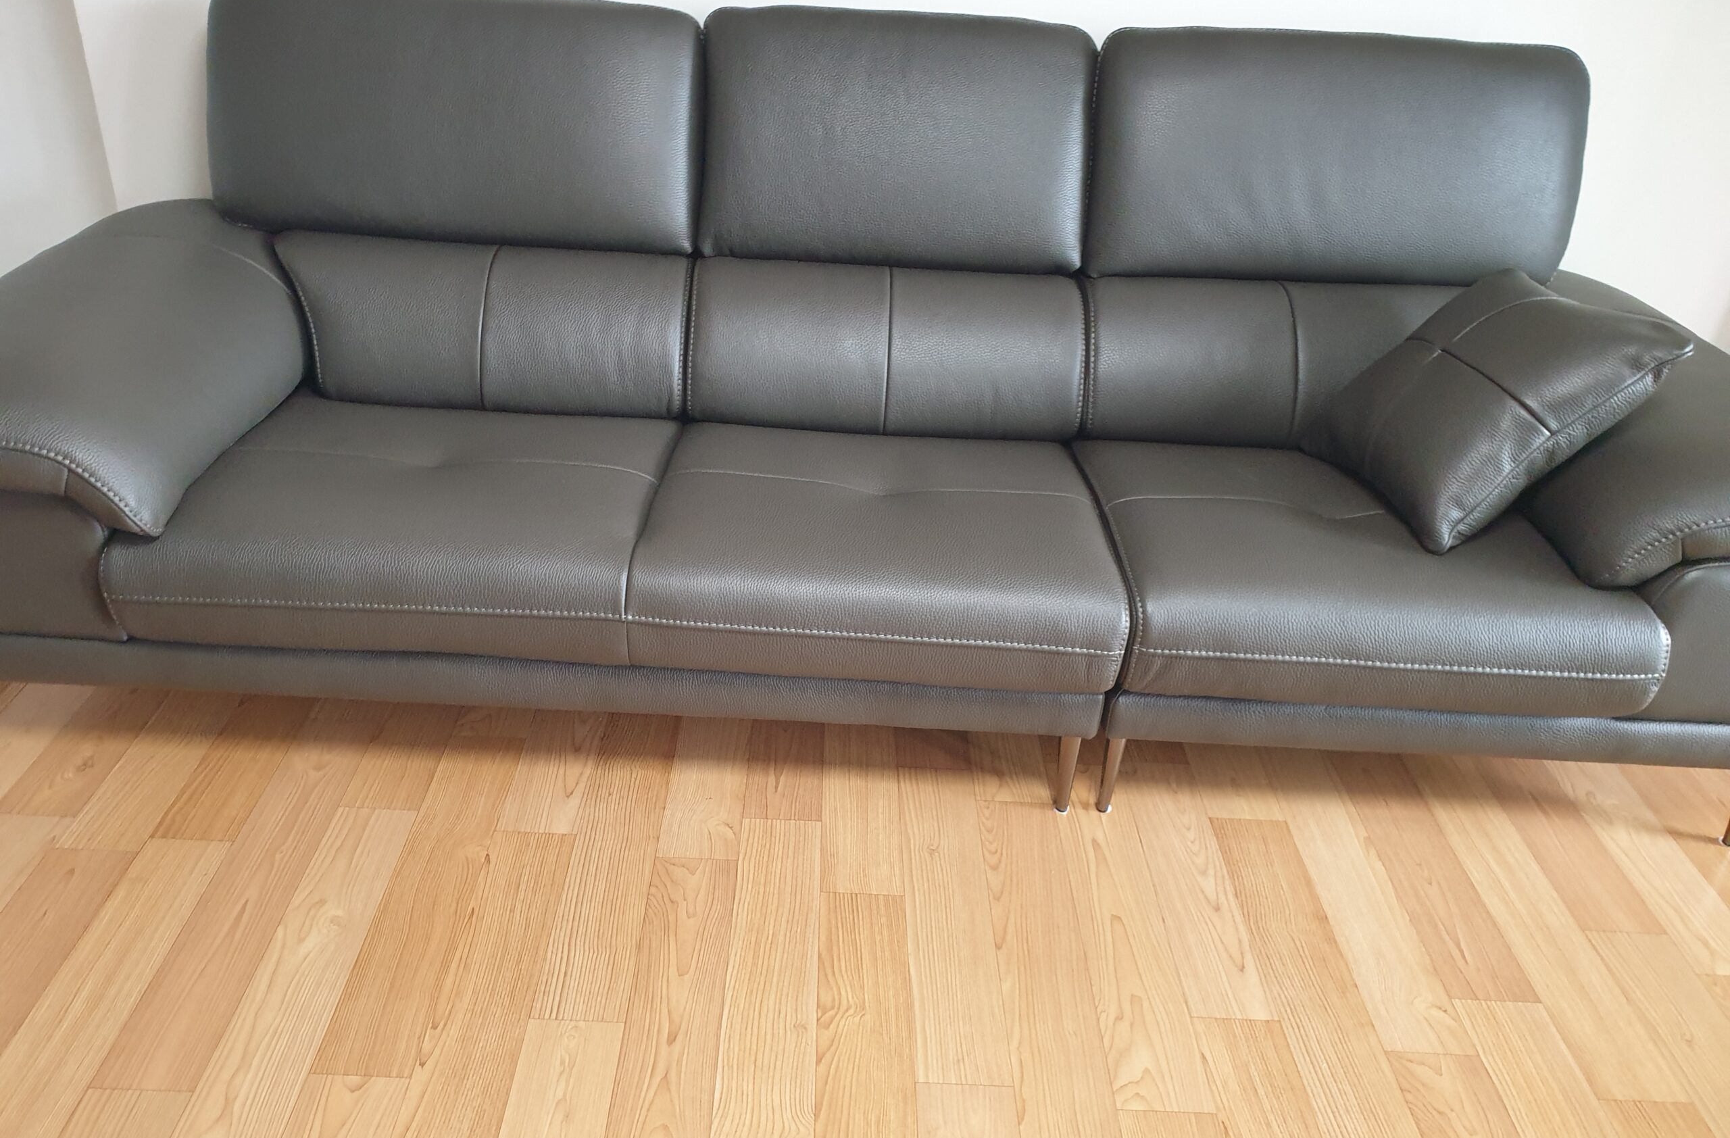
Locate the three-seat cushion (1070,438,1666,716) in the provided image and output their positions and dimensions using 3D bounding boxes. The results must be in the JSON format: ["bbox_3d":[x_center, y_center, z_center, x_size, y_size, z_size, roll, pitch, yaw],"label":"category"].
[{"bbox_3d":[0.694,-0.021,1.917,0.697,0.172,0.554,3,31,-1],"label":"three-seat cushion"}]

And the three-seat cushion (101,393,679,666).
[{"bbox_3d":[-0.634,-0.089,1.898,0.661,0.172,0.554,3,31,-1],"label":"three-seat cushion"}]

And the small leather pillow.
[{"bbox_3d":[0.899,-0.252,1.907,0.392,0.137,0.389,-42,29,11],"label":"small leather pillow"}]

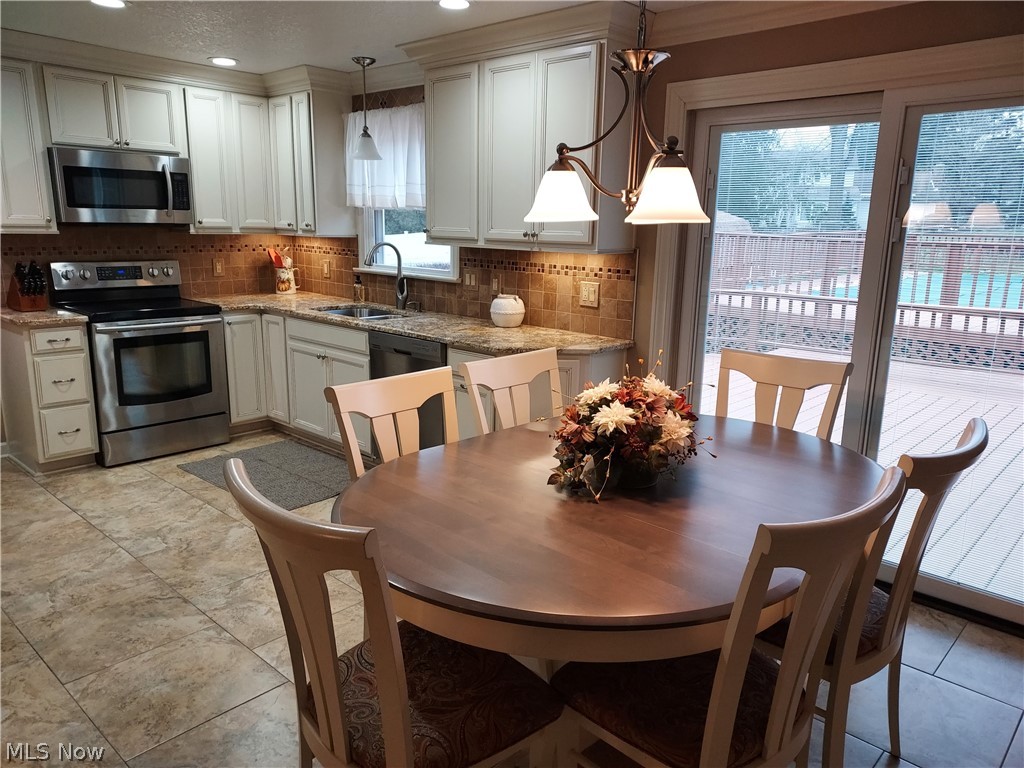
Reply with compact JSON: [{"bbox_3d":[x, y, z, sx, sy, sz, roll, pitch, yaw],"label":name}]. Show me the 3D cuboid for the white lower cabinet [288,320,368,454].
[{"bbox_3d":[-0.956,-0.029,4.689,0.892,0.840,0.628,12,17,40],"label":"white lower cabinet"}]

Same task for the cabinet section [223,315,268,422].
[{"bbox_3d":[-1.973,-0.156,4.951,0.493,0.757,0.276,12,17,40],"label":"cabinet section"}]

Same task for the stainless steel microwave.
[{"bbox_3d":[-2.457,-1.212,4.420,0.400,0.413,0.755,12,17,40],"label":"stainless steel microwave"}]

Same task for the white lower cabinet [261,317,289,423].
[{"bbox_3d":[-1.388,-0.150,5.001,0.280,0.766,0.638,13,17,40],"label":"white lower cabinet"}]

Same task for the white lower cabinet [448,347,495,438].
[{"bbox_3d":[-0.016,0.183,3.889,0.355,0.850,0.628,12,17,40],"label":"white lower cabinet"}]

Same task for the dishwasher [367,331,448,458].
[{"bbox_3d":[-0.389,0.119,4.205,0.610,0.855,0.635,12,17,40],"label":"dishwasher"}]

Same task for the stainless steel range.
[{"bbox_3d":[-2.363,-0.170,4.553,0.695,1.178,0.762,12,17,40],"label":"stainless steel range"}]

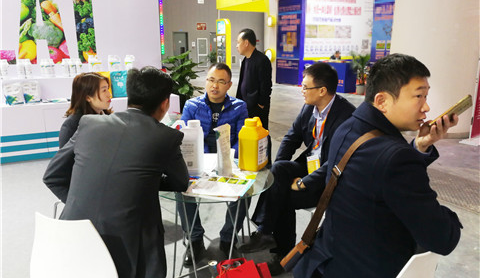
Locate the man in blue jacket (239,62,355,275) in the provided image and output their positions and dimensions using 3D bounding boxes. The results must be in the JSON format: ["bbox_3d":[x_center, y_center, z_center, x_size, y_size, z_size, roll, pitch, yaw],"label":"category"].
[{"bbox_3d":[0.400,0.195,2.459,0.780,1.360,0.530,-7,15,-26],"label":"man in blue jacket"}]

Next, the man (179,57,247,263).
[{"bbox_3d":[-0.190,0.140,2.732,0.530,1.360,0.720,0,15,0],"label":"man"}]

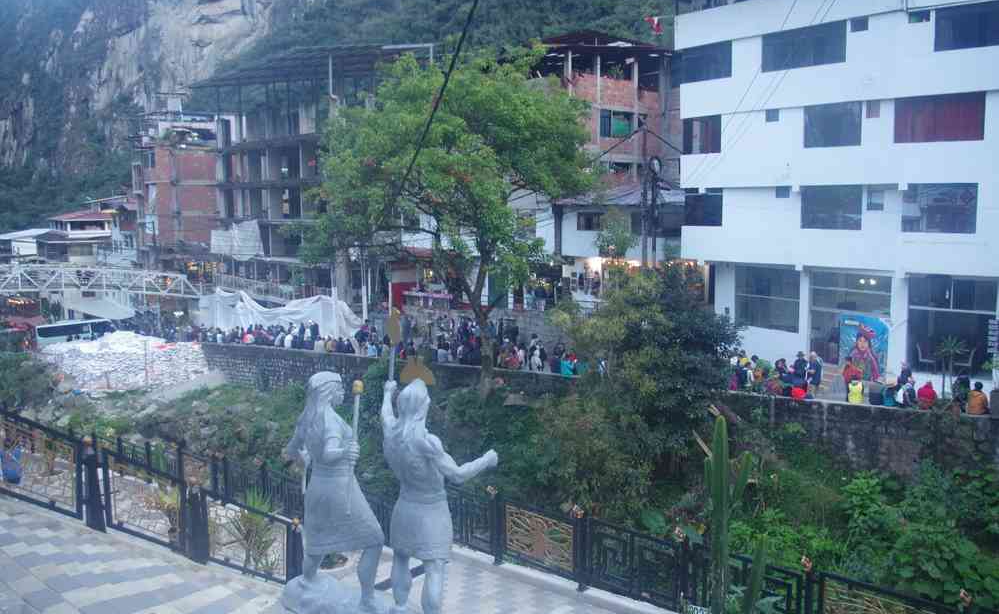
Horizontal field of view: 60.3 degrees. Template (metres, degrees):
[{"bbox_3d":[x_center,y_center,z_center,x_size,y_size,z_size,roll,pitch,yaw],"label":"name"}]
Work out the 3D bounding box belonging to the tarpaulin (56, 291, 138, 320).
[{"bbox_3d":[-41.696,-0.155,89.000,7.300,2.700,4.500,3,7,25],"label":"tarpaulin"}]

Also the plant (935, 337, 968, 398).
[{"bbox_3d":[13.136,1.773,25.000,0.900,1.750,0.850,0,6,0],"label":"plant"}]

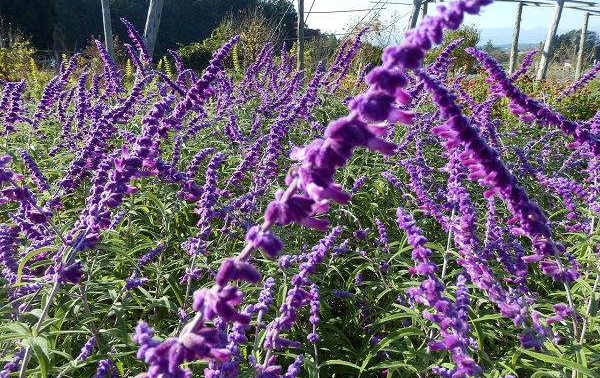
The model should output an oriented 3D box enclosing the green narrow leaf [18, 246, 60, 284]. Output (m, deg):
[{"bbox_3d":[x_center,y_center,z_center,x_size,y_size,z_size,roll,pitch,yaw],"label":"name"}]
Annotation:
[{"bbox_3d":[-0.431,0.127,0.720,0.065,0.060,0.025,-8,19,-24],"label":"green narrow leaf"}]

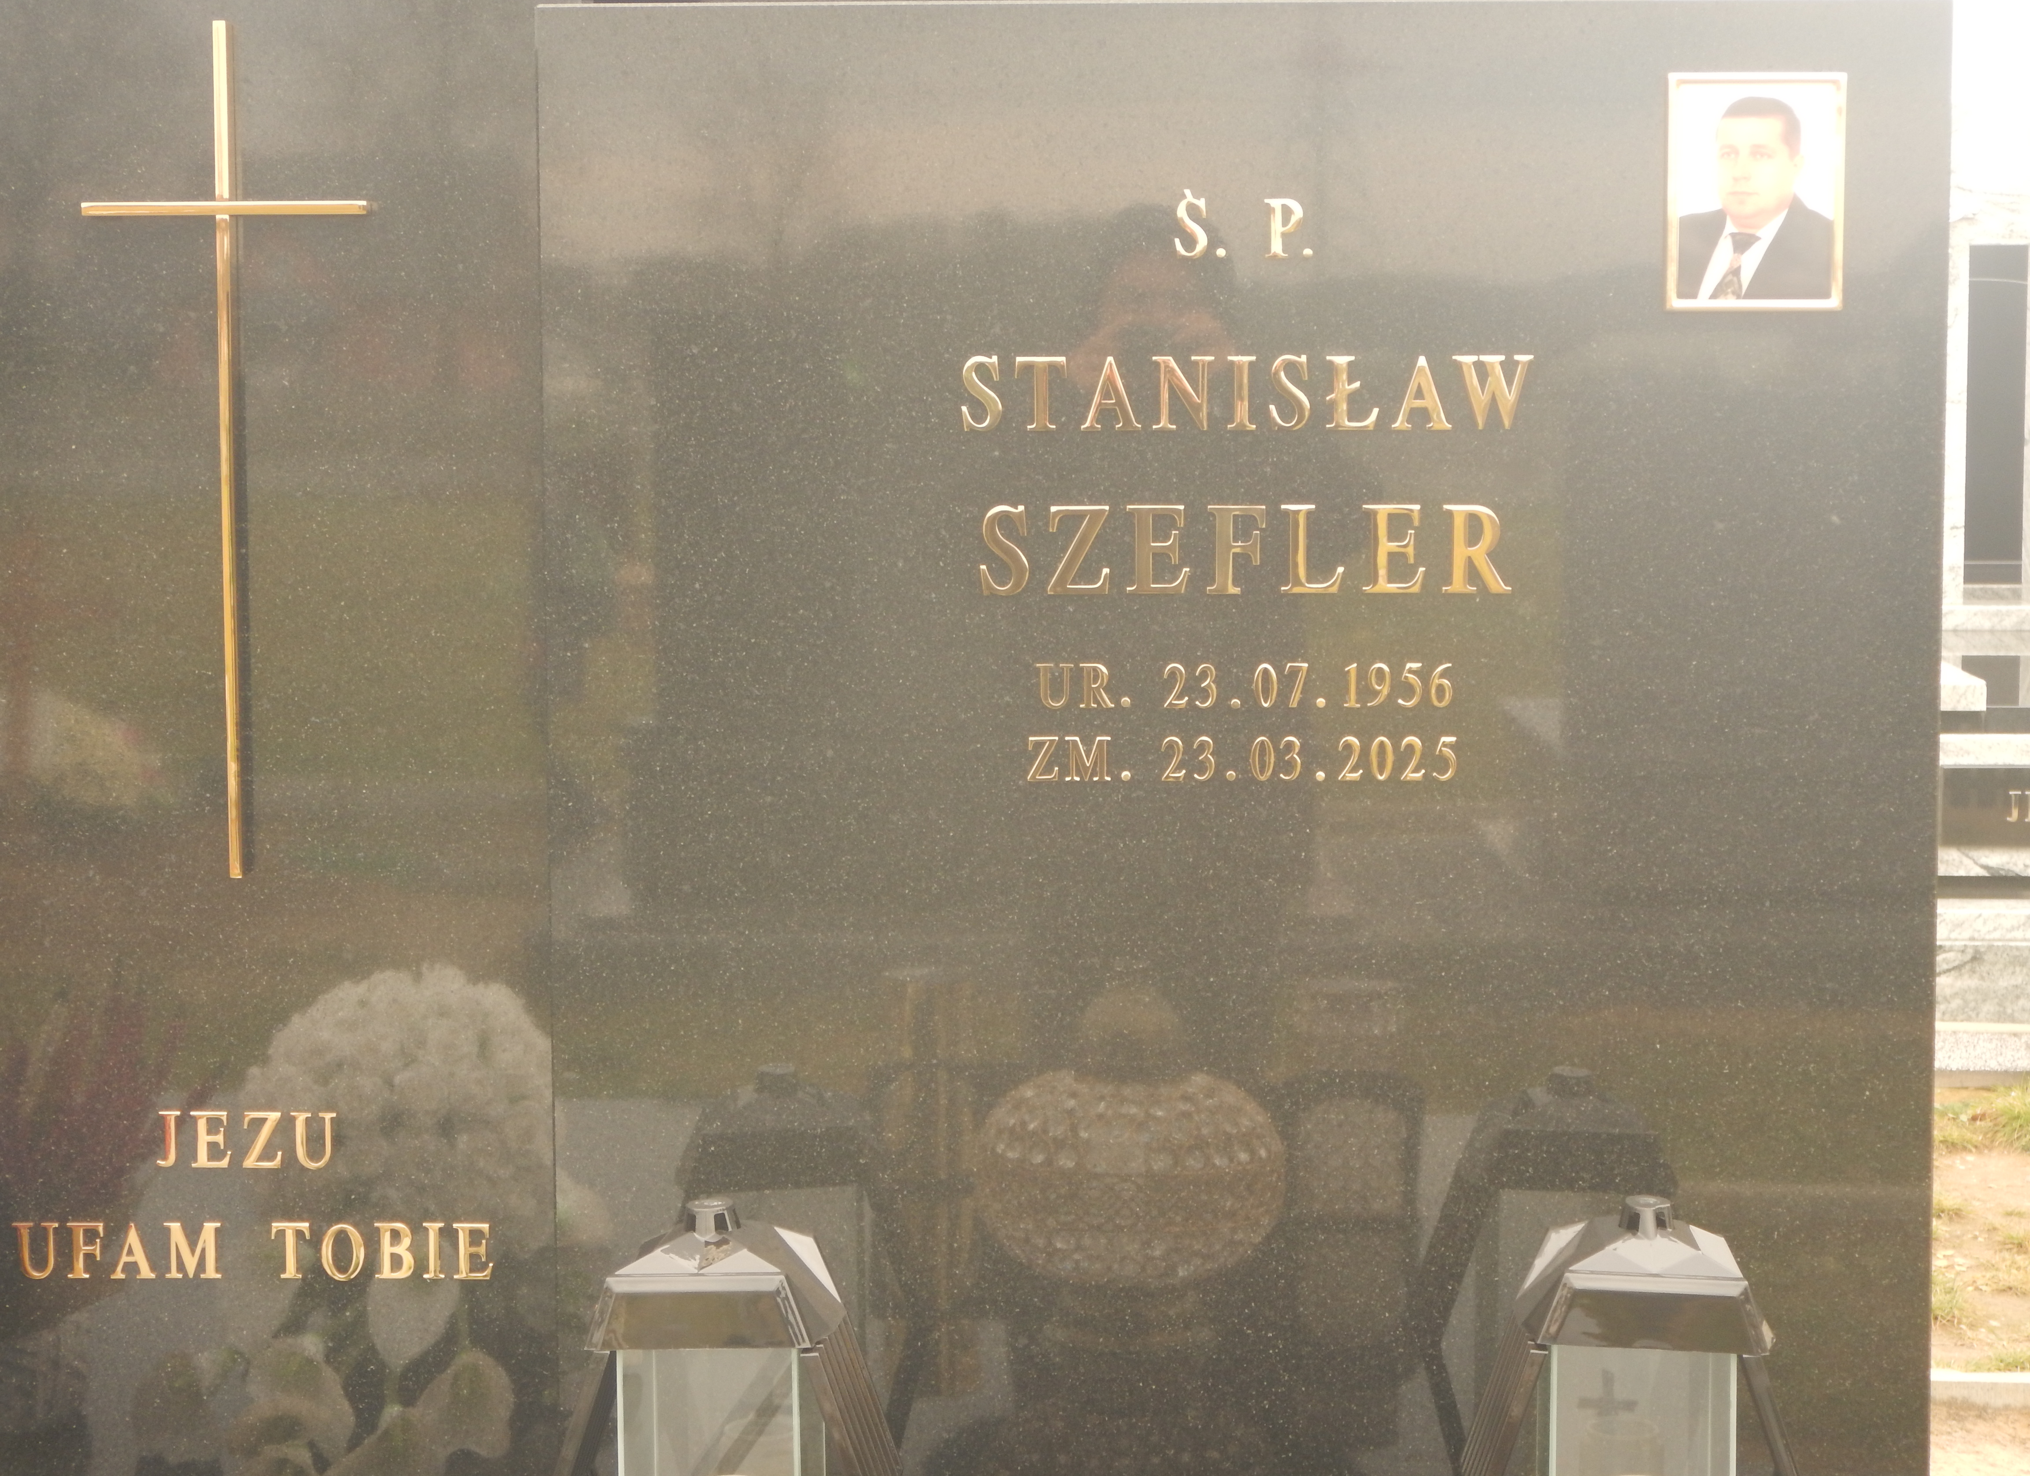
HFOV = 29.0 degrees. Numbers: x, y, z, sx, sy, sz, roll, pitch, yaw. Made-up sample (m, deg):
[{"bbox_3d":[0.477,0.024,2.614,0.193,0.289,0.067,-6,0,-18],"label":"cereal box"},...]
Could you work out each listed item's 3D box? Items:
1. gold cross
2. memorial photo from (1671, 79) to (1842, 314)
[{"bbox_3d":[-0.551,-0.200,2.755,0.200,0.600,0.019,0,5,2],"label":"gold cross"},{"bbox_3d":[0.499,-0.368,2.645,0.119,0.159,0.011,0,5,2],"label":"memorial photo"}]

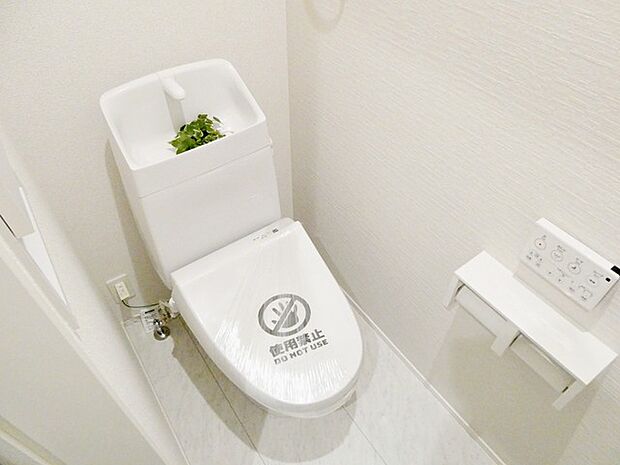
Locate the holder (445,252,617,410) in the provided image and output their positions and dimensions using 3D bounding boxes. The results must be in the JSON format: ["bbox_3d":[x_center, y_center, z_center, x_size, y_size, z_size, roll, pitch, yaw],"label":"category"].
[{"bbox_3d":[0.456,0.203,0.936,0.106,0.122,0.318,-27,53,-23],"label":"holder"}]

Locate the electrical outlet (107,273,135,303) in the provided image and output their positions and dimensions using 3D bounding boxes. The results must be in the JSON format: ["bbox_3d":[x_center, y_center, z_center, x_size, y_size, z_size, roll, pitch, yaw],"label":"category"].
[{"bbox_3d":[-0.671,0.205,1.539,0.069,0.120,0.010,-27,53,-23],"label":"electrical outlet"}]

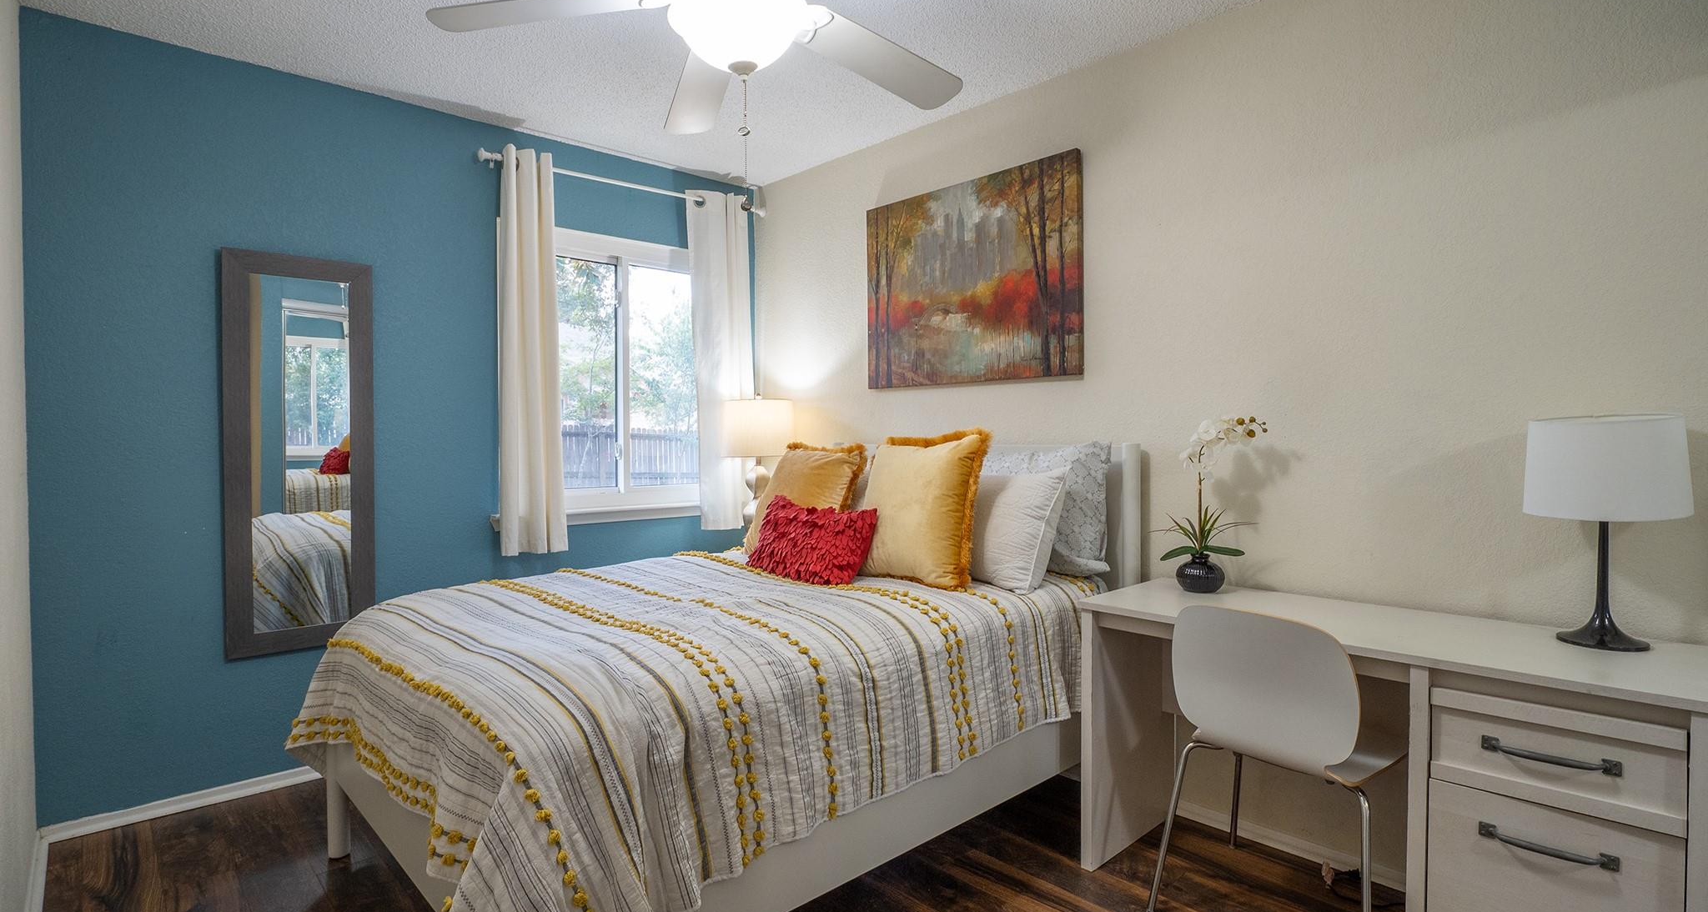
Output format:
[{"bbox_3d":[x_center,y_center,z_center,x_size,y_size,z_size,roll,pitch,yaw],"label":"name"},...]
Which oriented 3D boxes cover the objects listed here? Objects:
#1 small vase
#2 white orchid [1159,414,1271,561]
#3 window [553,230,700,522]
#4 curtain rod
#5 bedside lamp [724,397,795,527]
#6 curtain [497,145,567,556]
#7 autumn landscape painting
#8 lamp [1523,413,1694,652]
[{"bbox_3d":[0.986,0.331,2.259,0.130,0.108,0.130,-2,2,-43],"label":"small vase"},{"bbox_3d":[1.000,0.093,2.236,0.200,0.415,0.340,-2,2,-43],"label":"white orchid"},{"bbox_3d":[-1.028,-0.354,3.575,1.120,1.235,0.100,-2,2,-43],"label":"window"},{"bbox_3d":[-0.953,-1.183,3.498,1.370,0.050,0.090,-2,2,-43],"label":"curtain rod"},{"bbox_3d":[-0.431,0.065,3.576,0.320,0.700,0.320,0,1,0],"label":"bedside lamp"},{"bbox_3d":[-1.296,-0.415,3.182,0.260,1.630,0.120,-2,2,-43],"label":"curtain"},{"bbox_3d":[0.418,-0.662,3.041,0.035,0.765,1.020,-2,2,-43],"label":"autumn landscape painting"},{"bbox_3d":[1.570,0.159,1.651,0.265,0.478,0.265,-2,2,-43],"label":"lamp"}]

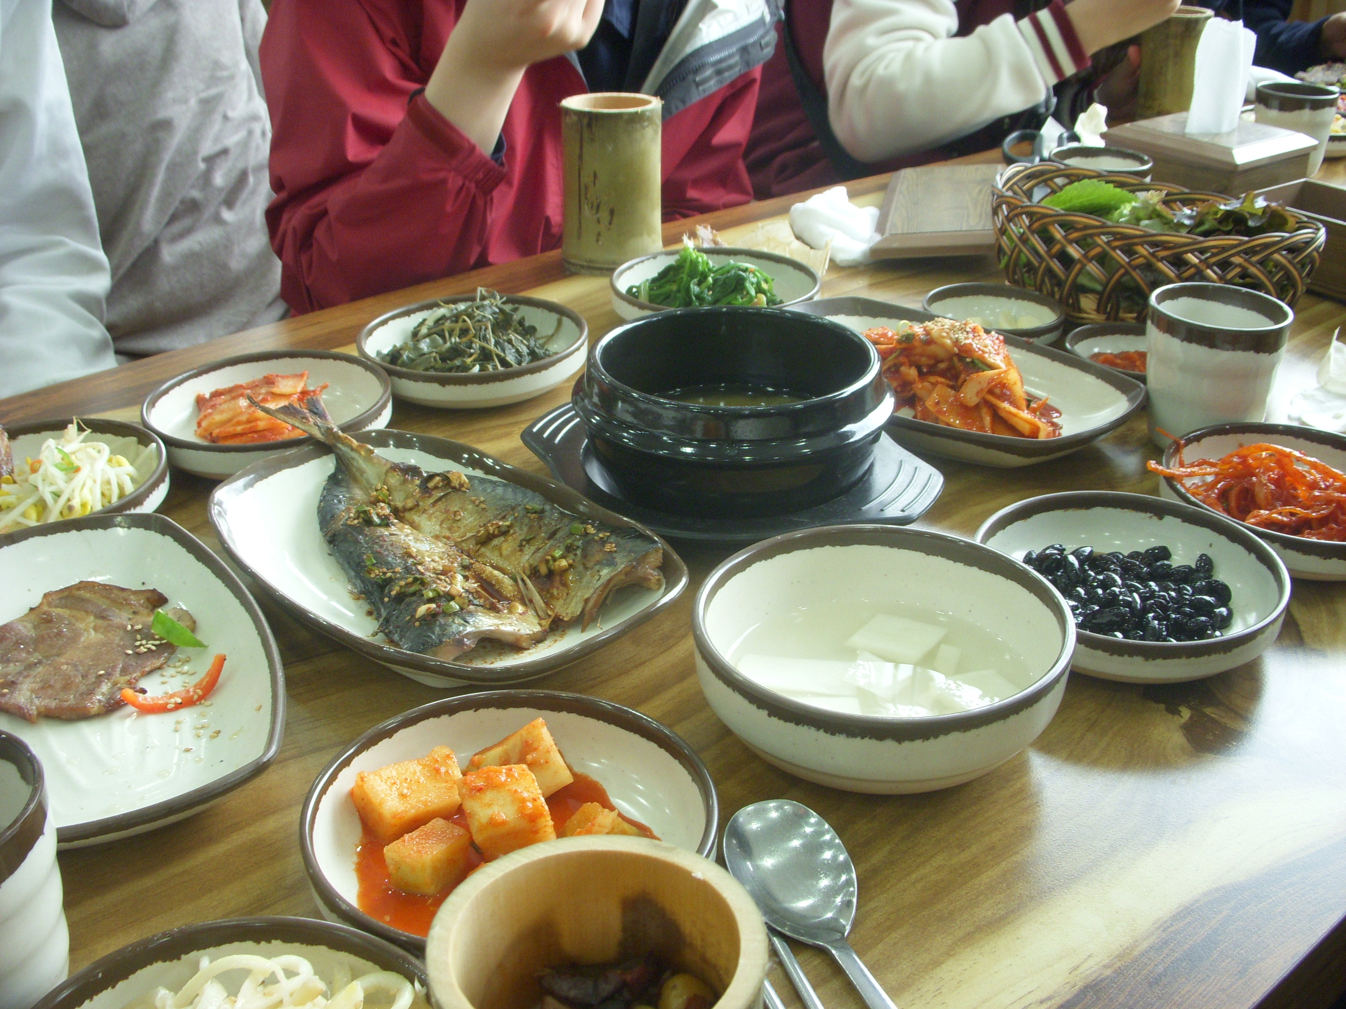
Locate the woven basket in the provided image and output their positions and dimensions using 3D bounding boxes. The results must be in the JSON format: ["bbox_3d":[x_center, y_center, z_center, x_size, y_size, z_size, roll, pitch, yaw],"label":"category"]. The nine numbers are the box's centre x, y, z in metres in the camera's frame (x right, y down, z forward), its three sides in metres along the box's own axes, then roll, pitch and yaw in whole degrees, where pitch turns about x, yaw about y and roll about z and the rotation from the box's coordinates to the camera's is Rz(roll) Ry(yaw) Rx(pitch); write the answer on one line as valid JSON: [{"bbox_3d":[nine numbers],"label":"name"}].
[{"bbox_3d":[0.321,-0.176,1.032,0.235,0.075,0.125,24,36,39],"label":"woven basket"}]

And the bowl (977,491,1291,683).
[{"bbox_3d":[0.202,0.038,0.665,0.138,0.030,0.138,0,27,0],"label":"bowl"}]

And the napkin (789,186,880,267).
[{"bbox_3d":[0.128,-0.217,1.147,0.071,0.045,0.065,3,27,6],"label":"napkin"}]

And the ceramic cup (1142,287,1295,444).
[{"bbox_3d":[0.300,-0.073,0.825,0.075,0.081,0.075,10,29,19],"label":"ceramic cup"}]

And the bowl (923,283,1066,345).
[{"bbox_3d":[0.210,-0.119,0.975,0.090,0.027,0.090,6,28,11],"label":"bowl"}]

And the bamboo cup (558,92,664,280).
[{"bbox_3d":[-0.045,-0.242,1.117,0.074,0.119,0.074,-1,27,-2],"label":"bamboo cup"}]

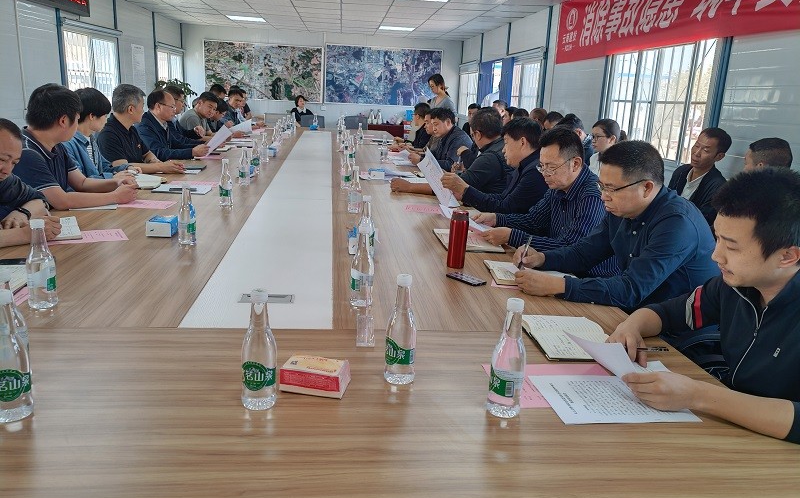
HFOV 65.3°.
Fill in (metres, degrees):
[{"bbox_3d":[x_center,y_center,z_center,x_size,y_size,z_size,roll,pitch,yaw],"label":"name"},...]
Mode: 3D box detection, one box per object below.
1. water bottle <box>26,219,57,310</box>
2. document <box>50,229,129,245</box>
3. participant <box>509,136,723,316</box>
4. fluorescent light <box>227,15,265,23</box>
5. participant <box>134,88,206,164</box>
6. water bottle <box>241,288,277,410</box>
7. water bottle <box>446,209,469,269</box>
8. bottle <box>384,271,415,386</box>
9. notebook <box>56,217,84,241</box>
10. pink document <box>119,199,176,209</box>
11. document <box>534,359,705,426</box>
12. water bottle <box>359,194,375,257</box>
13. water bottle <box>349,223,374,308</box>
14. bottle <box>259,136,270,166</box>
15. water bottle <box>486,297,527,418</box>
[{"bbox_3d":[-0.973,0.041,1.684,0.068,0.233,0.068,1,14,-6],"label":"water bottle"},{"bbox_3d":[-1.226,-0.048,2.421,0.297,0.004,0.210,-5,16,-29],"label":"document"},{"bbox_3d":[0.673,0.276,2.025,0.660,1.270,0.560,1,14,-7],"label":"participant"},{"bbox_3d":[-2.522,-3.796,10.278,0.590,0.040,0.600,2,14,-6],"label":"fluorescent light"},{"bbox_3d":[-1.934,-0.666,5.183,0.680,1.290,0.560,4,14,3],"label":"participant"},{"bbox_3d":[-0.277,0.195,1.226,0.068,0.233,0.068,1,14,-6],"label":"water bottle"},{"bbox_3d":[0.213,-0.037,2.293,0.067,0.210,0.067,1,14,-7],"label":"water bottle"},{"bbox_3d":[0.005,0.174,1.370,0.069,0.232,0.069,1,14,-7],"label":"bottle"},{"bbox_3d":[-1.416,-0.078,2.499,0.220,0.022,0.350,-5,16,-30],"label":"notebook"},{"bbox_3d":[-1.292,-0.226,3.132,0.297,0.003,0.210,2,14,-2],"label":"pink document"},{"bbox_3d":[0.456,0.319,1.351,0.297,0.006,0.210,1,14,-8],"label":"document"},{"bbox_3d":[-0.126,-0.088,2.378,0.069,0.232,0.069,1,14,-7],"label":"water bottle"},{"bbox_3d":[-0.110,0.049,1.803,0.066,0.236,0.066,1,14,-7],"label":"water bottle"},{"bbox_3d":[-1.091,-0.809,5.021,0.069,0.232,0.069,1,14,-7],"label":"bottle"},{"bbox_3d":[0.220,0.215,1.246,0.068,0.233,0.068,1,14,-6],"label":"water bottle"}]

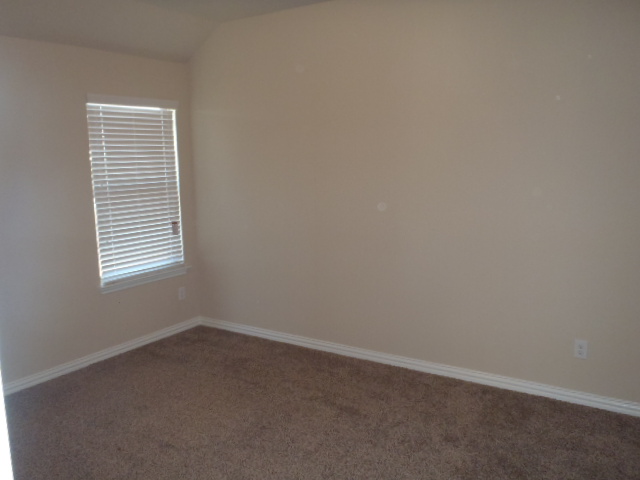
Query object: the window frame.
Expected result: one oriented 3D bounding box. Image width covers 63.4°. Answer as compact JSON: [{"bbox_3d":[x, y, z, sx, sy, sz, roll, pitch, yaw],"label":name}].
[{"bbox_3d":[-1.492,-0.407,4.318,0.060,1.463,0.866,5,10,32],"label":"window frame"}]

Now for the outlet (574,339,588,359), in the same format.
[{"bbox_3d":[1.625,0.682,3.221,0.072,0.117,0.011,5,10,32],"label":"outlet"}]

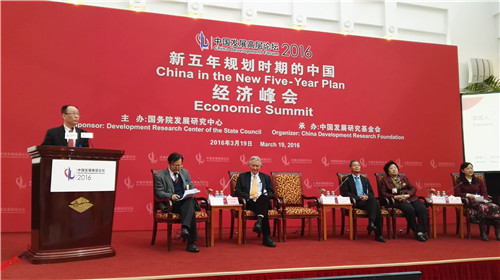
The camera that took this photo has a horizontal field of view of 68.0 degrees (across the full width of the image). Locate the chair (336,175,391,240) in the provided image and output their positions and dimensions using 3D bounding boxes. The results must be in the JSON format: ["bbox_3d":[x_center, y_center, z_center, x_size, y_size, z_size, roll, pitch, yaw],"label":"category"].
[{"bbox_3d":[1.841,1.057,6.055,0.610,1.030,0.660,1,-8,-9],"label":"chair"}]

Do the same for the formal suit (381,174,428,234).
[{"bbox_3d":[2.550,1.037,6.152,0.560,0.900,0.750,2,-8,-12],"label":"formal suit"}]

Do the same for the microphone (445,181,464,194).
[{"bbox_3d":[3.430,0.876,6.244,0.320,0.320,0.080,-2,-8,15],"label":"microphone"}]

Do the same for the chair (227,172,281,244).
[{"bbox_3d":[0.049,1.002,5.666,0.625,1.033,0.660,4,-7,-28],"label":"chair"}]

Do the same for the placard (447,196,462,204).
[{"bbox_3d":[3.313,0.988,6.008,0.200,0.100,0.080,1,-6,0],"label":"placard"}]

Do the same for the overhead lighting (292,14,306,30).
[{"bbox_3d":[1.066,-2.531,7.986,0.270,0.300,0.240,2,-6,-13],"label":"overhead lighting"}]

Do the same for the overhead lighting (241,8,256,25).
[{"bbox_3d":[-0.022,-2.683,8.089,0.300,0.320,0.250,2,-8,-12],"label":"overhead lighting"}]

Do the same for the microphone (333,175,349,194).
[{"bbox_3d":[1.443,0.800,5.962,0.358,0.429,0.090,2,-6,-15],"label":"microphone"}]

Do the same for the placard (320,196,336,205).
[{"bbox_3d":[1.221,0.949,5.769,0.195,0.105,0.080,1,-8,-9],"label":"placard"}]

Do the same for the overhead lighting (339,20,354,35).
[{"bbox_3d":[2.150,-2.497,8.246,0.270,0.300,0.240,2,-6,-13],"label":"overhead lighting"}]

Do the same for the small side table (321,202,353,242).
[{"bbox_3d":[1.299,1.287,5.910,0.480,0.530,0.650,1,-8,-9],"label":"small side table"}]

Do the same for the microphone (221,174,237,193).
[{"bbox_3d":[-0.344,0.716,5.438,0.301,0.453,0.090,5,-7,-33],"label":"microphone"}]

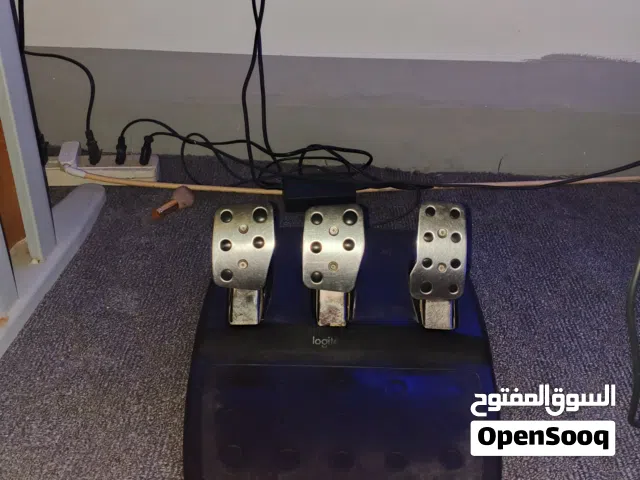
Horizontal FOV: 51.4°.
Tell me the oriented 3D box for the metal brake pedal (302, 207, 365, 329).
[{"bbox_3d":[0.015,0.028,0.718,0.067,0.127,0.052,0,10,1],"label":"metal brake pedal"}]

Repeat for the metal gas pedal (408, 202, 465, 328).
[{"bbox_3d":[0.127,0.028,0.715,0.061,0.132,0.052,0,10,1],"label":"metal gas pedal"}]

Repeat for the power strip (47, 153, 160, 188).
[{"bbox_3d":[-0.397,-0.119,1.147,0.235,0.036,0.050,0,31,0],"label":"power strip"}]

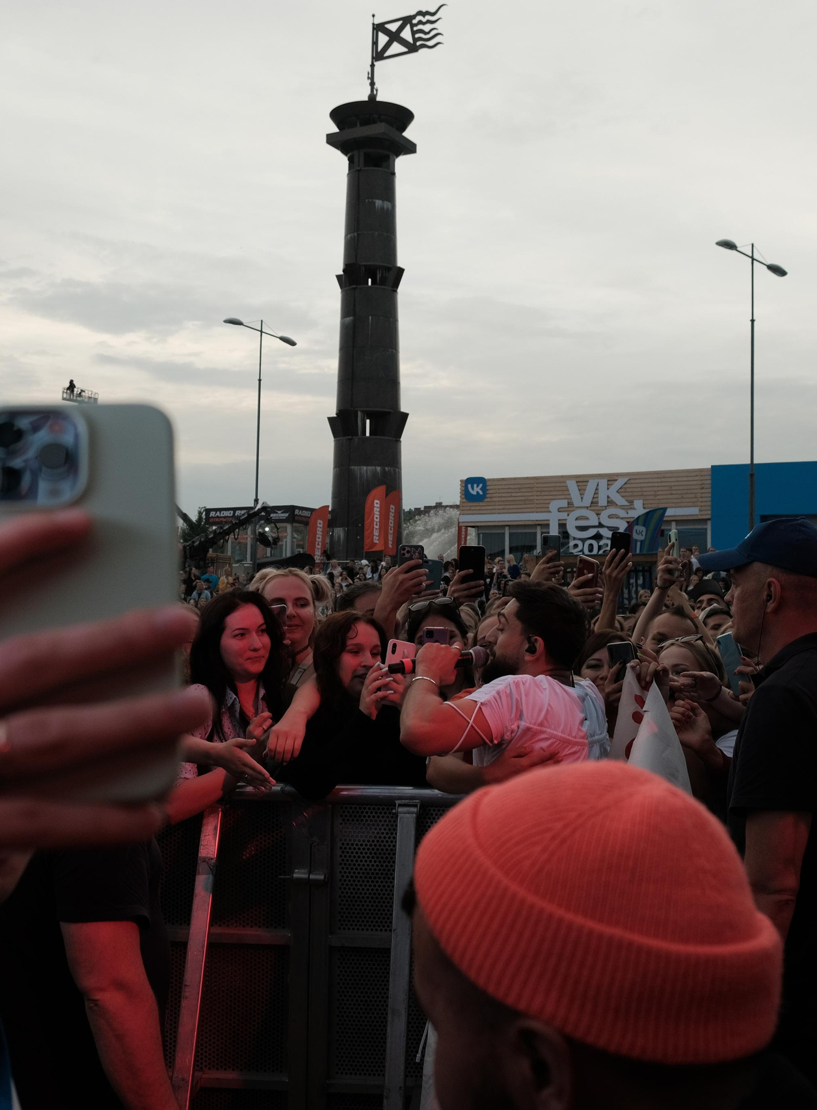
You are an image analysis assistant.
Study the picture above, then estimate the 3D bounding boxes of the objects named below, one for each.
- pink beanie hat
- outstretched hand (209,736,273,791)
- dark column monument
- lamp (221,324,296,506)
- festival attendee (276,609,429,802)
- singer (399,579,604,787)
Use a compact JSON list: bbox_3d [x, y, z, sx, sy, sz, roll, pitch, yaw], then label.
[{"bbox_3d":[0.116,0.184,0.718,0.213,0.140,0.185,24,4,36],"label":"pink beanie hat"},{"bbox_3d":[-0.422,0.523,3.150,0.175,0.100,0.070,30,0,21],"label":"outstretched hand"},{"bbox_3d":[-1.752,-8.191,50.386,3.300,20.660,3.300,1,-3,0],"label":"dark column monument"},{"bbox_3d":[-5.155,-3.082,42.703,0.400,10.010,3.500,-1,-4,33],"label":"lamp"},{"bbox_3d":[-0.171,0.979,3.498,0.520,1.640,0.450,3,-4,-25],"label":"festival attendee"},{"bbox_3d":[0.241,0.869,2.952,0.530,1.620,0.480,4,-5,-43],"label":"singer"}]

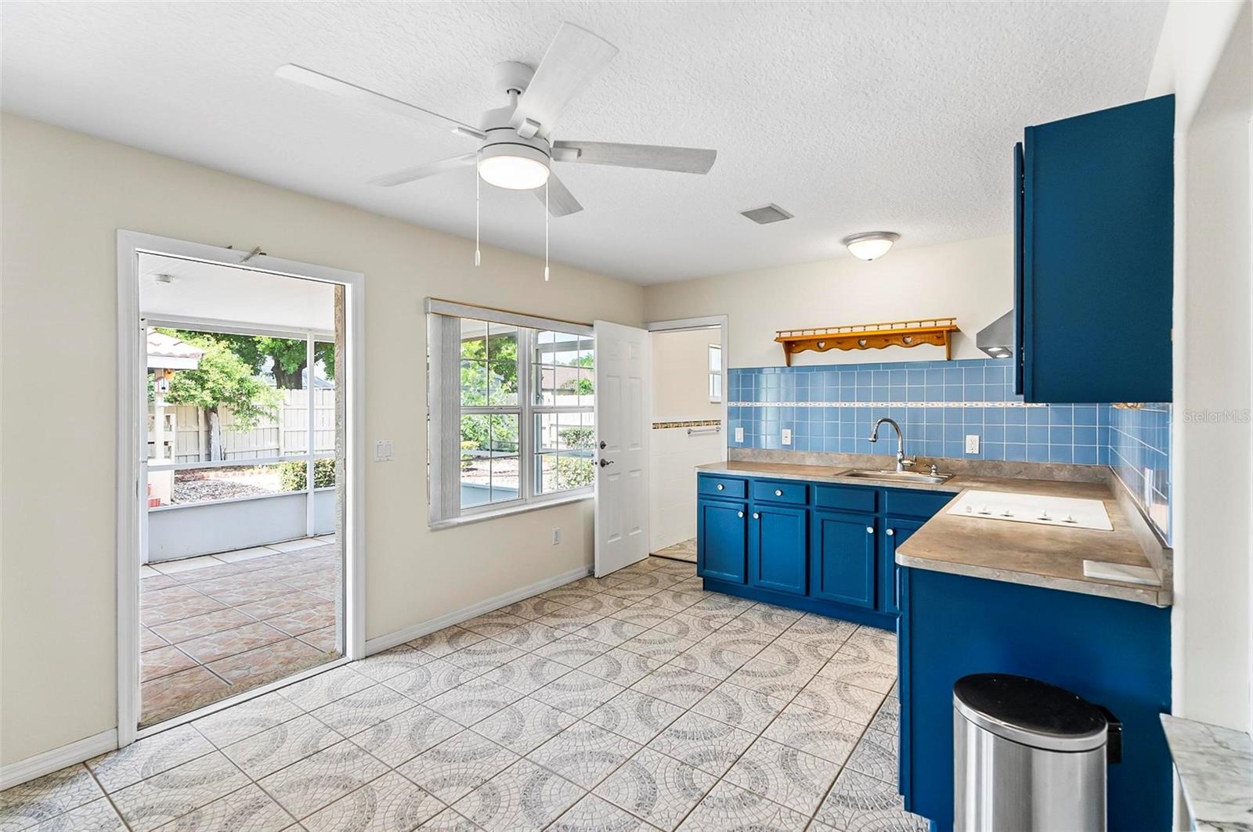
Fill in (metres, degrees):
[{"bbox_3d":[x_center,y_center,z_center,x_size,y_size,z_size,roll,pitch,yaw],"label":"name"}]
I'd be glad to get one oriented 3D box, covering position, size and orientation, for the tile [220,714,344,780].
[{"bbox_3d":[-1.386,1.331,2.253,0.335,0.010,0.335,0,1,37],"label":"tile"}]

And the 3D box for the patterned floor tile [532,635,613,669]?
[{"bbox_3d":[-0.292,1.316,3.109,0.333,0.010,0.333,1,1,37],"label":"patterned floor tile"}]

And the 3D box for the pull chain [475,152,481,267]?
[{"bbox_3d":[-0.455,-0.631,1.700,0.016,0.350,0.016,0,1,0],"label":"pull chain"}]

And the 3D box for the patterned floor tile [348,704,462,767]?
[{"bbox_3d":[-0.910,1.329,2.320,0.335,0.010,0.335,0,1,37],"label":"patterned floor tile"}]

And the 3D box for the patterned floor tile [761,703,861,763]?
[{"bbox_3d":[0.785,1.321,2.318,0.335,0.010,0.335,0,1,37],"label":"patterned floor tile"}]

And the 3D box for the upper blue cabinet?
[{"bbox_3d":[1.438,-0.416,1.759,0.320,0.765,0.720,0,1,37],"label":"upper blue cabinet"}]

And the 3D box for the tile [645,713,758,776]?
[{"bbox_3d":[0.305,1.323,2.256,0.333,0.010,0.333,0,0,37],"label":"tile"}]

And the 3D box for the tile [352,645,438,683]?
[{"bbox_3d":[-1.239,1.323,2.984,0.333,0.010,0.333,0,0,37],"label":"tile"}]

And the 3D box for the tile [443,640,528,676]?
[{"bbox_3d":[-0.776,1.323,3.066,0.335,0.010,0.335,0,1,37],"label":"tile"}]

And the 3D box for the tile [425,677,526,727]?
[{"bbox_3d":[-0.707,1.326,2.591,0.335,0.010,0.335,0,1,37],"label":"tile"}]

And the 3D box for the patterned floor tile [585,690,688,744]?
[{"bbox_3d":[0.040,1.323,2.456,0.333,0.010,0.333,0,0,37],"label":"patterned floor tile"}]

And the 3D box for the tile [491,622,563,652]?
[{"bbox_3d":[-0.594,1.323,3.340,0.333,0.010,0.333,0,0,37],"label":"tile"}]

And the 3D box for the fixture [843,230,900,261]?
[{"bbox_3d":[1.570,-1.060,3.570,0.370,0.135,0.370,1,1,37],"label":"fixture"}]

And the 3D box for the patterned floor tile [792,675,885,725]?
[{"bbox_3d":[0.993,1.323,2.600,0.333,0.010,0.333,0,0,37],"label":"patterned floor tile"}]

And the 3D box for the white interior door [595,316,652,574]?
[{"bbox_3d":[-0.021,0.268,4.769,0.045,2.059,0.787,0,0,33],"label":"white interior door"}]

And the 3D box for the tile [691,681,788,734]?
[{"bbox_3d":[0.521,1.325,2.526,0.333,0.010,0.333,1,1,37],"label":"tile"}]

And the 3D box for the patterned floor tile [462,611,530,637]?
[{"bbox_3d":[-0.840,1.319,3.538,0.328,0.010,0.335,0,1,37],"label":"patterned floor tile"}]

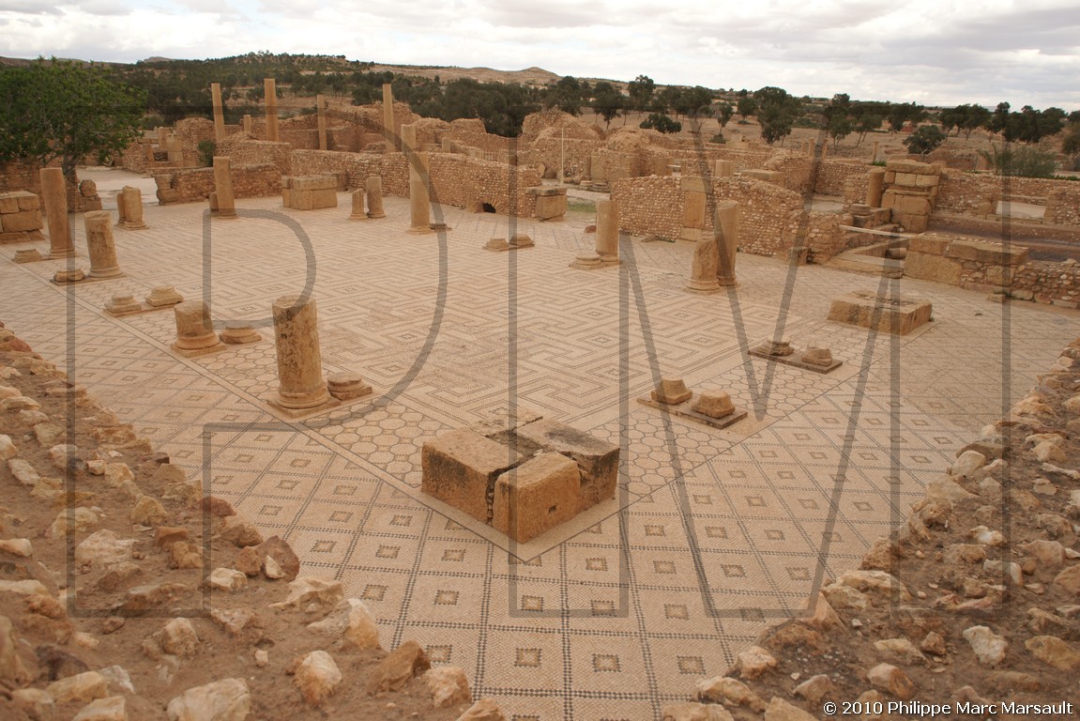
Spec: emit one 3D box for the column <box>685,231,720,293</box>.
[{"bbox_3d":[3.695,-2.237,16.018,0.700,1.178,0.700,18,24,39],"label":"column"}]

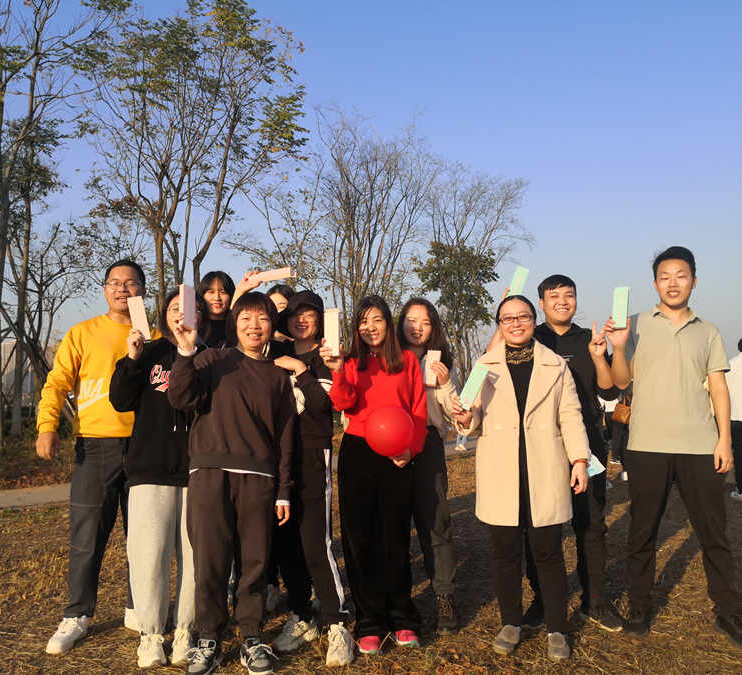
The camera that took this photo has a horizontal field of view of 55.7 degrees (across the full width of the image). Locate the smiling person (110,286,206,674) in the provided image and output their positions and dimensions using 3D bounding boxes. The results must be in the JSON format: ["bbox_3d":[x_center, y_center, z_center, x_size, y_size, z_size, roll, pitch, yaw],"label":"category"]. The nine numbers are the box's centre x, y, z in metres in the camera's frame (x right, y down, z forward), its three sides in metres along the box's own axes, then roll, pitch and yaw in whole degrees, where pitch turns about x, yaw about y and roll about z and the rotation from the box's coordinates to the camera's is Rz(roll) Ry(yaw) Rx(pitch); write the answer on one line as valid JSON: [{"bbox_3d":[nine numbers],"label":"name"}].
[{"bbox_3d":[-0.913,0.569,3.045,0.441,1.579,0.420,1,-5,-8],"label":"smiling person"}]

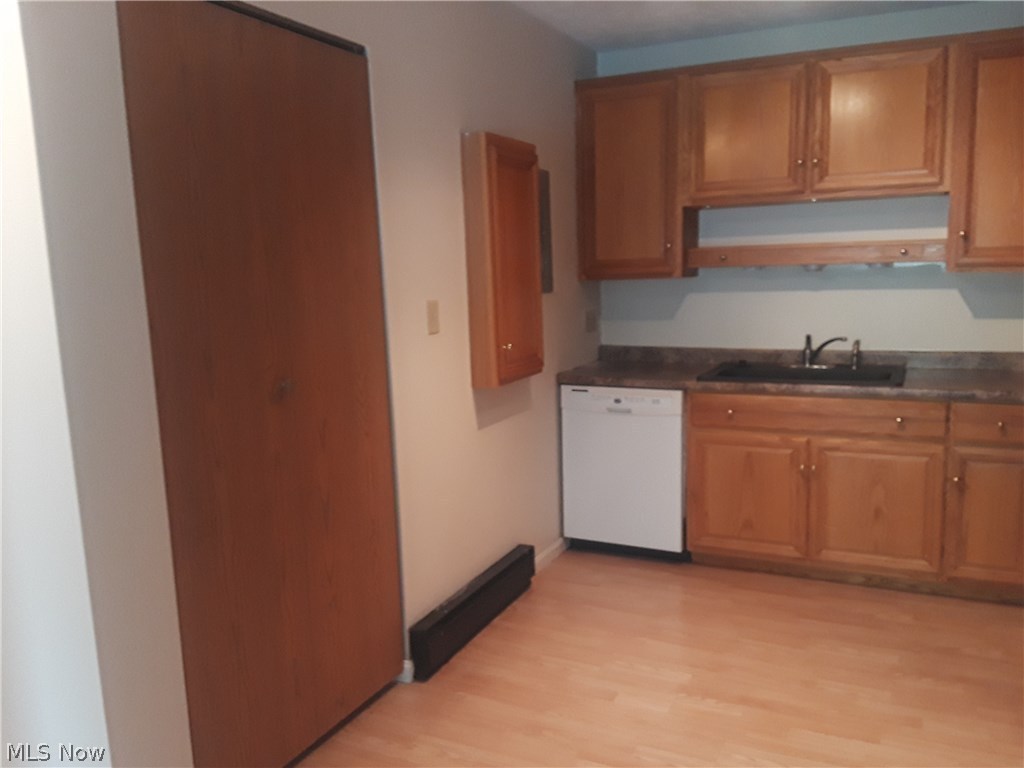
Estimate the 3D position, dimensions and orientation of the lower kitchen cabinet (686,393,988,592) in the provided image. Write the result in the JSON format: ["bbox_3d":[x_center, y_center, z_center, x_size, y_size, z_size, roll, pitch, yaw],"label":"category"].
[{"bbox_3d":[1.478,0.422,3.786,1.200,0.842,0.622,2,9,26],"label":"lower kitchen cabinet"}]

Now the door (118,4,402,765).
[{"bbox_3d":[-0.641,0.074,2.333,0.035,2.055,0.923,2,9,26],"label":"door"}]

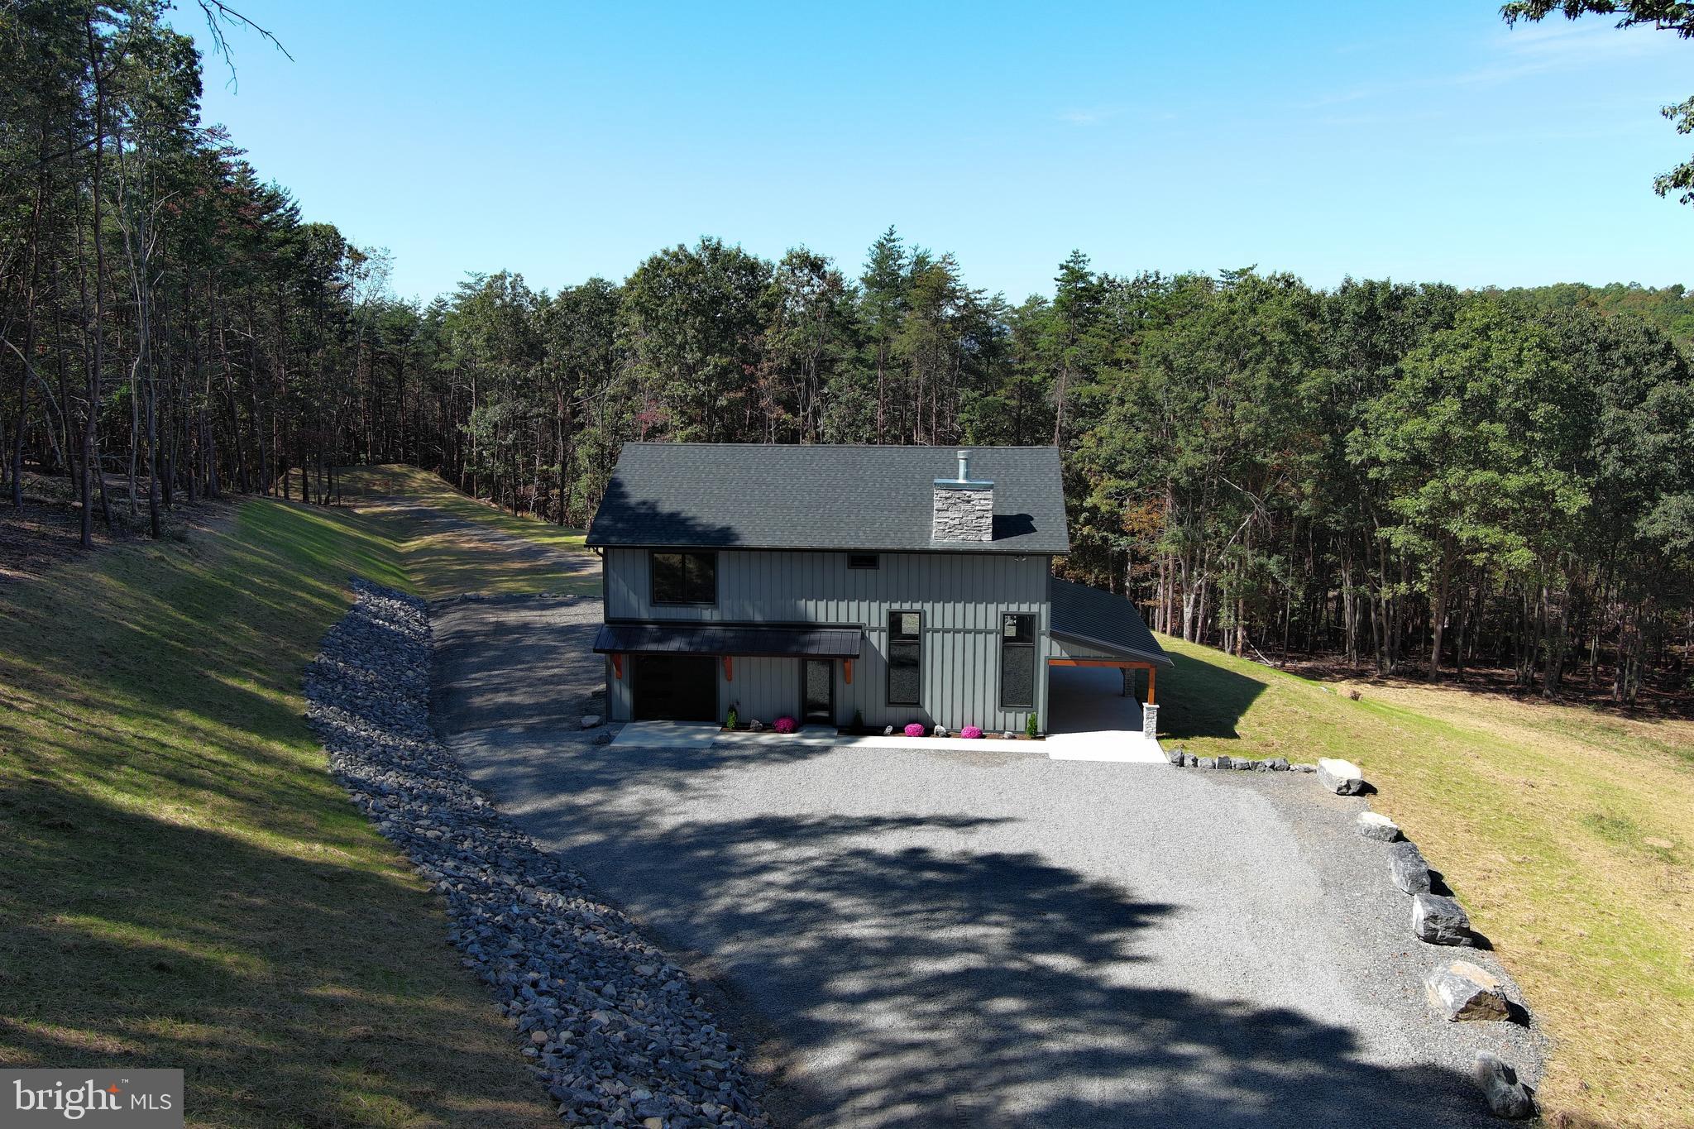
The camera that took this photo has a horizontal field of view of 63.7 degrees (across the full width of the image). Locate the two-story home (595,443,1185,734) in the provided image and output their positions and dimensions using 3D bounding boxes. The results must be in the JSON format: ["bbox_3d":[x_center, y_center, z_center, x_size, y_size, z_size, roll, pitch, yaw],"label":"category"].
[{"bbox_3d":[1.251,0.148,44.186,17.111,8.226,10.683,1,9,4],"label":"two-story home"}]

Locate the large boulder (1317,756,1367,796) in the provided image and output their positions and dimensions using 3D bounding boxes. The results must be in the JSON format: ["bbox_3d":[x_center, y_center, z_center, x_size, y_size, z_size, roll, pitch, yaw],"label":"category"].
[{"bbox_3d":[12.860,5.505,35.466,0.772,0.508,1.523,1,9,5],"label":"large boulder"}]

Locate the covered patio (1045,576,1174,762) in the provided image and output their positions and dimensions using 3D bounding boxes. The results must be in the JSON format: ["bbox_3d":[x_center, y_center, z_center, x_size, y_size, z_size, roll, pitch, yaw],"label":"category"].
[{"bbox_3d":[7.742,2.785,42.304,3.420,3.250,12.000,1,9,5],"label":"covered patio"}]

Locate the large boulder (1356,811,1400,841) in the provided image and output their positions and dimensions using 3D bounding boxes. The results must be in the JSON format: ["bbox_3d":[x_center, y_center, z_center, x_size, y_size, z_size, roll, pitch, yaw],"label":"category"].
[{"bbox_3d":[12.374,6.121,31.786,0.762,0.406,0.863,2,9,8],"label":"large boulder"}]

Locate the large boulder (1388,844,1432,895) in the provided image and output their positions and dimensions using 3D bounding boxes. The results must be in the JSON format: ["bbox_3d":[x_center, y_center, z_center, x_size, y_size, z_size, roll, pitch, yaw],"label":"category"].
[{"bbox_3d":[11.934,6.503,28.942,0.660,0.569,1.422,2,9,12],"label":"large boulder"}]

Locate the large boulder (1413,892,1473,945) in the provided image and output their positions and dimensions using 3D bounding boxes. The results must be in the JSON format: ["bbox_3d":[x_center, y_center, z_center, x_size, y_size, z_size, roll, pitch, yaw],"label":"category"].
[{"bbox_3d":[11.540,6.881,26.454,0.873,0.569,1.016,2,9,11],"label":"large boulder"}]

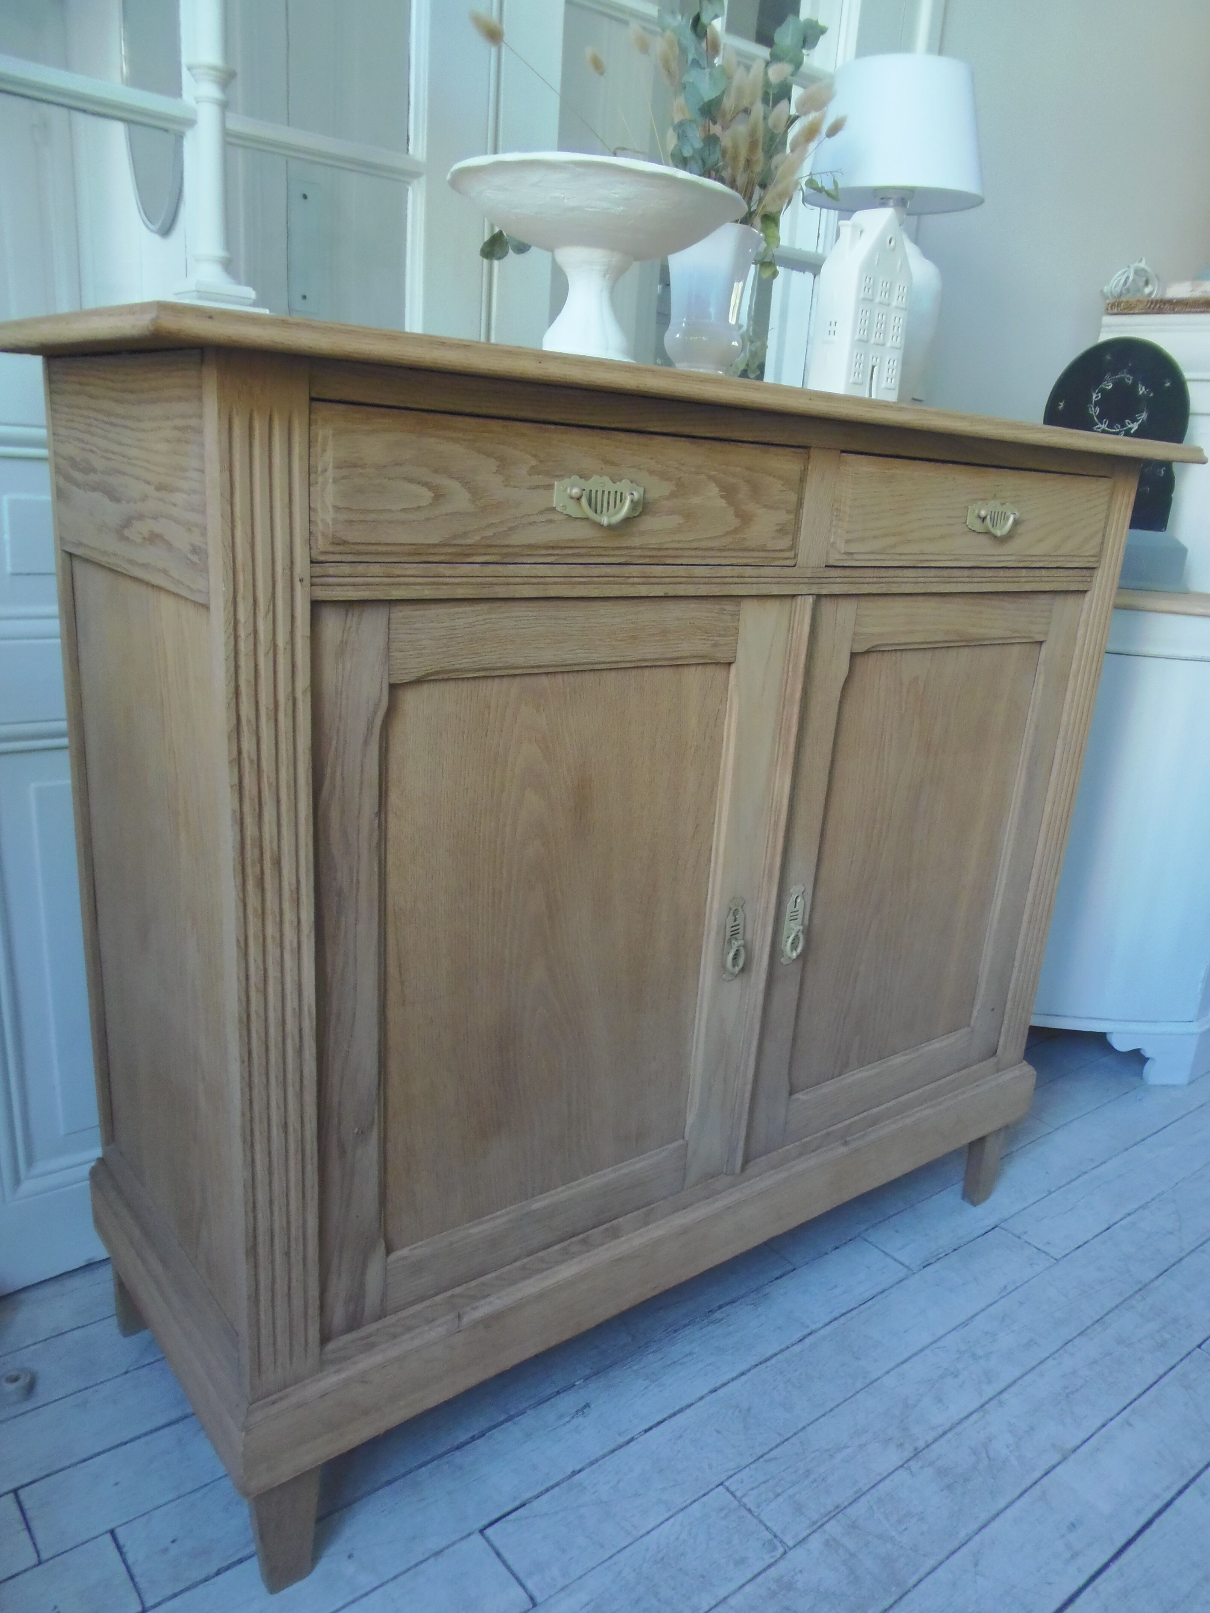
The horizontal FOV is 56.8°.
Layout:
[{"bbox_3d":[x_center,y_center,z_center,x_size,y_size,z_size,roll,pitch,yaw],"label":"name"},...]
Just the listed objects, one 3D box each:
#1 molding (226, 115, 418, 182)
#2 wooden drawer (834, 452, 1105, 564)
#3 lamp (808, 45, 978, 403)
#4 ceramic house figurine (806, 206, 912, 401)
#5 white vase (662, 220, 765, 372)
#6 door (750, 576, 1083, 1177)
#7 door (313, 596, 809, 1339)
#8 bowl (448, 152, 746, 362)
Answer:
[{"bbox_3d":[-0.294,-0.689,1.177,0.228,0.027,0.022,-9,21,-36],"label":"molding"},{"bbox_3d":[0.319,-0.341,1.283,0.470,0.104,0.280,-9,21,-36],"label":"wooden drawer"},{"bbox_3d":[0.316,-0.623,1.269,0.195,0.356,0.195,-9,21,-36],"label":"lamp"},{"bbox_3d":[0.260,-0.499,1.134,0.088,0.189,0.049,-11,22,-41],"label":"ceramic house figurine"},{"bbox_3d":[0.097,-0.472,1.079,0.095,0.148,0.095,4,17,-1],"label":"white vase"},{"bbox_3d":[0.352,0.069,1.278,0.479,0.624,0.026,-9,21,-36],"label":"door"},{"bbox_3d":[-0.029,0.129,0.994,0.484,0.624,0.028,-9,21,-36],"label":"door"},{"bbox_3d":[-0.010,-0.432,0.933,0.244,0.142,0.244,4,17,-1],"label":"bowl"}]

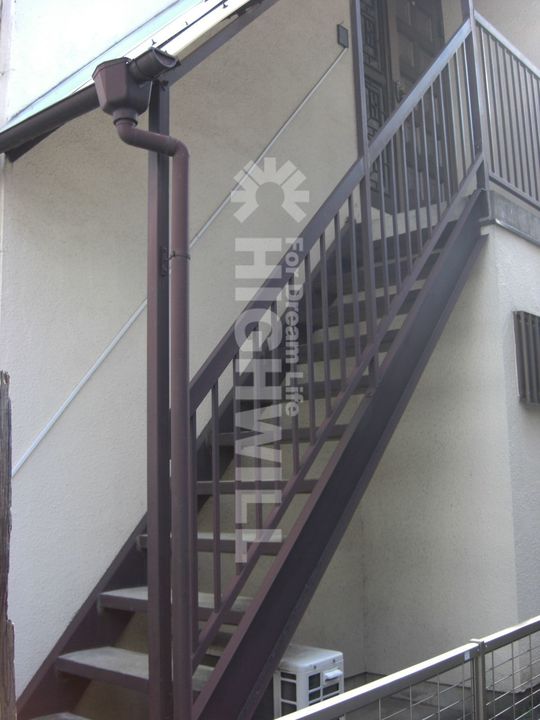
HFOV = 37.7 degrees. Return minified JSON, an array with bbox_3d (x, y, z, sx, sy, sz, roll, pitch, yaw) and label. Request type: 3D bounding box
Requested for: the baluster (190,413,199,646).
[{"bbox_3d":[-0.249,0.563,2.616,0.017,0.757,0.017,-10,-12,42],"label":"baluster"}]

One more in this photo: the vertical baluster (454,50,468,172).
[{"bbox_3d":[1.089,-1.409,4.496,0.018,0.766,0.018,-9,-12,42],"label":"vertical baluster"}]

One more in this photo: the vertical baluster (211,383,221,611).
[{"bbox_3d":[-0.185,0.470,2.712,0.018,0.766,0.018,-9,-12,42],"label":"vertical baluster"}]

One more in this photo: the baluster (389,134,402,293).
[{"bbox_3d":[0.612,-0.705,3.814,0.018,0.766,0.018,-9,-12,42],"label":"baluster"}]

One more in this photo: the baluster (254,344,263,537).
[{"bbox_3d":[-0.041,0.254,2.722,0.016,0.680,0.016,-9,-11,40],"label":"baluster"}]

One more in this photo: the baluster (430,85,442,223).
[{"bbox_3d":[0.877,-1.104,4.167,0.017,0.757,0.017,-10,-12,42],"label":"baluster"}]

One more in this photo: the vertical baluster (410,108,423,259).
[{"bbox_3d":[0.749,-0.908,4.008,0.018,0.766,0.018,-9,-12,42],"label":"vertical baluster"}]

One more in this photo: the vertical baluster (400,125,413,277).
[{"bbox_3d":[0.676,-0.806,3.890,0.017,0.757,0.017,-10,-12,42],"label":"vertical baluster"}]

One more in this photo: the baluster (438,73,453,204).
[{"bbox_3d":[0.953,-1.210,4.300,0.018,0.766,0.018,-9,-12,42],"label":"baluster"}]

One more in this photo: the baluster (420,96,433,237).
[{"bbox_3d":[0.817,-1.009,4.105,0.018,0.766,0.018,-9,-12,42],"label":"baluster"}]

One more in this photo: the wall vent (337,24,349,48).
[{"bbox_3d":[0.491,-2.171,5.325,0.028,0.130,0.087,-10,-12,42],"label":"wall vent"}]

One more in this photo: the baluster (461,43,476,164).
[{"bbox_3d":[1.145,-1.501,4.535,0.017,0.757,0.017,-10,-12,42],"label":"baluster"}]

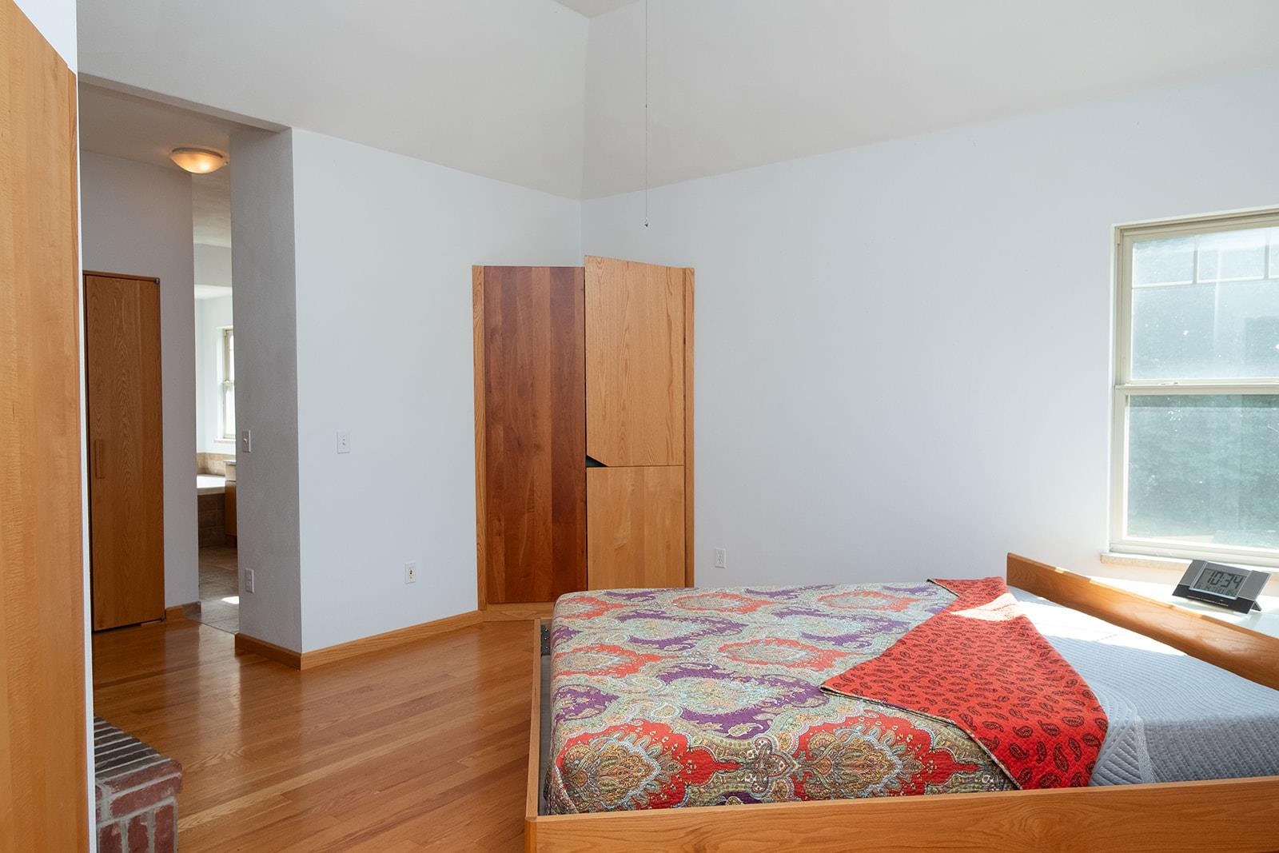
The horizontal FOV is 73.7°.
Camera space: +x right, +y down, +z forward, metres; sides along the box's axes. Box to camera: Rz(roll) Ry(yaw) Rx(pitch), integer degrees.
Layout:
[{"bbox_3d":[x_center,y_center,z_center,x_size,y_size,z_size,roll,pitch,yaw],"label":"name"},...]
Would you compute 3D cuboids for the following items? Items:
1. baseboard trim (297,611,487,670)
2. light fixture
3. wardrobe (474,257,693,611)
[{"bbox_3d":[-1.300,1.140,4.636,0.022,0.074,1.153,1,2,39],"label":"baseboard trim"},{"bbox_3d":[-2.525,-1.505,4.881,0.290,0.105,0.290,1,2,39],"label":"light fixture"},{"bbox_3d":[-0.358,0.058,5.386,1.311,2.143,0.630,0,2,-7],"label":"wardrobe"}]

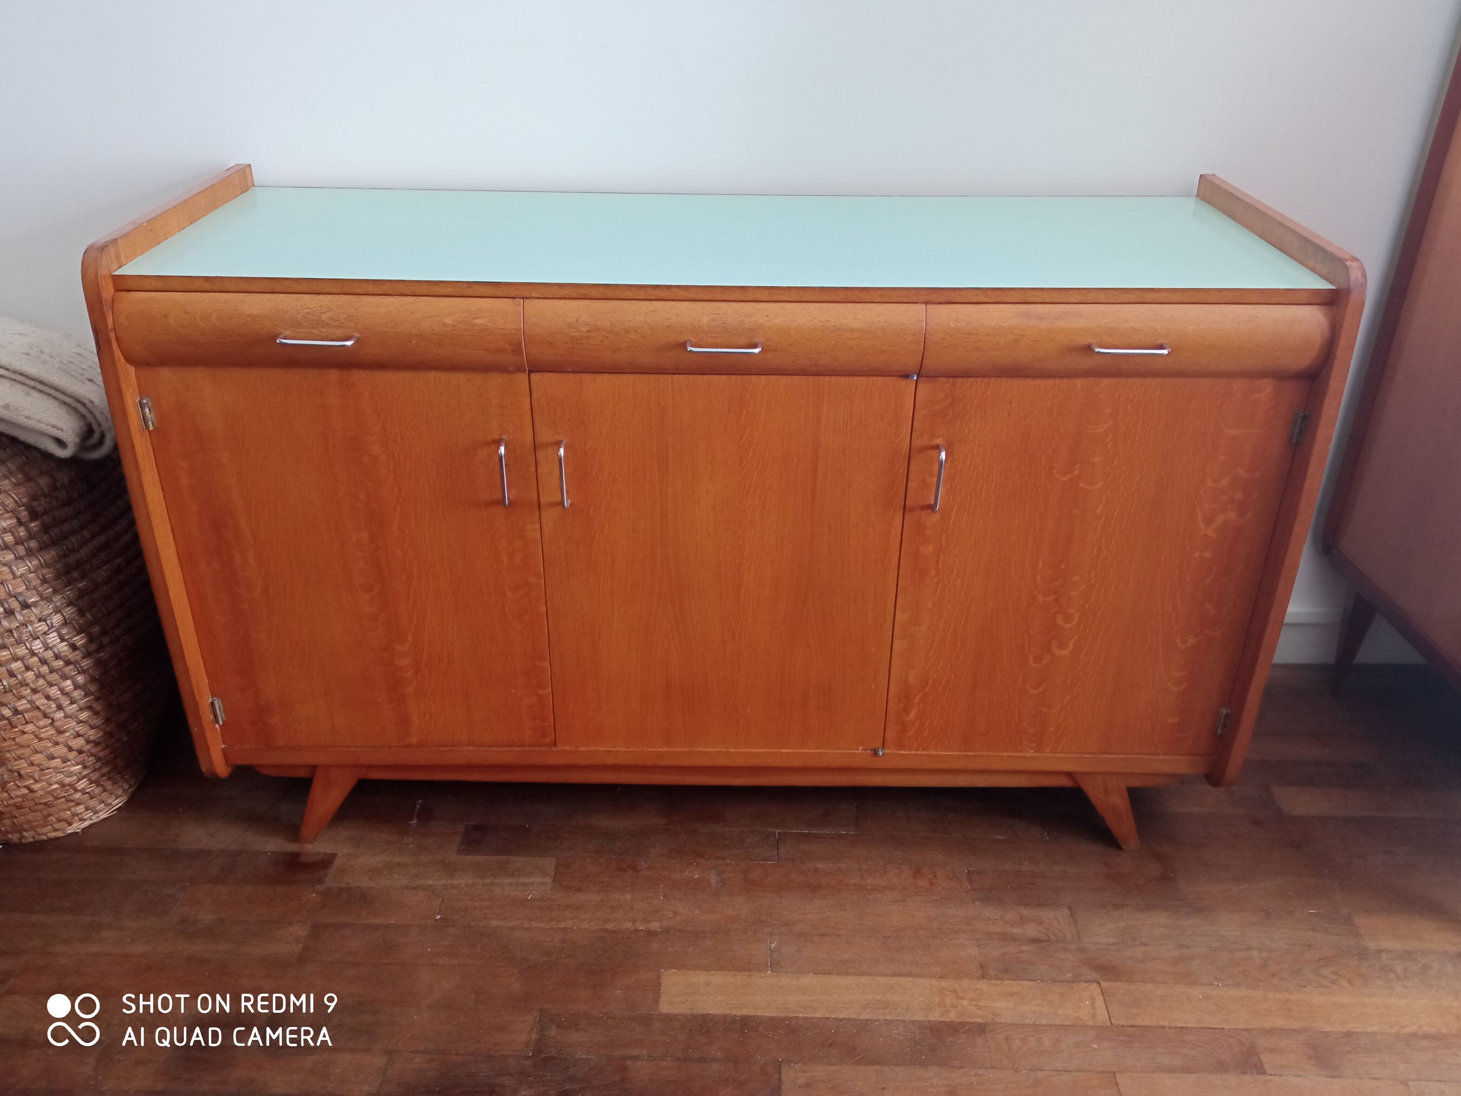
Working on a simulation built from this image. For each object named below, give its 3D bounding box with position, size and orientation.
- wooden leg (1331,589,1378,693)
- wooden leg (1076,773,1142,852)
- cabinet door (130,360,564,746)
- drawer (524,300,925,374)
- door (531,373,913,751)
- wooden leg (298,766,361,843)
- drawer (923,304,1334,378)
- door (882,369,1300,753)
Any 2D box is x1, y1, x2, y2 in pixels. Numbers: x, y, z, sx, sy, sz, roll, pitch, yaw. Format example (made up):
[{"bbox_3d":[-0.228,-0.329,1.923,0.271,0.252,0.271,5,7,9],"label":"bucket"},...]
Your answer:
[{"bbox_3d":[1.109,0.173,2.034,0.050,0.213,0.054,1,29,0],"label":"wooden leg"},{"bbox_3d":[0.562,0.384,1.717,0.120,0.143,0.049,1,29,0],"label":"wooden leg"},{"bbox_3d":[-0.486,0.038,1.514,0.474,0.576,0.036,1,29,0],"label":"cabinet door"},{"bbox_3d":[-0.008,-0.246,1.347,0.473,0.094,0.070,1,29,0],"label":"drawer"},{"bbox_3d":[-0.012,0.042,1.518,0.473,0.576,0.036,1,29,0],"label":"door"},{"bbox_3d":[-0.595,0.372,1.707,0.113,0.143,0.049,1,29,0],"label":"wooden leg"},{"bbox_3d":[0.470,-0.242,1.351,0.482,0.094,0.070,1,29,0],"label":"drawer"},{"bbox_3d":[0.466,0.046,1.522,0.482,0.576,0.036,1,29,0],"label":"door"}]

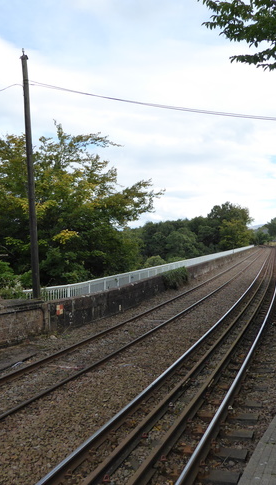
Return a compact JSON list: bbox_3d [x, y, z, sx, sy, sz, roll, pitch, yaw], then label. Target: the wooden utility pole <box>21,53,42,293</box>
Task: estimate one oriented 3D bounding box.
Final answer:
[{"bbox_3d":[-3.780,-2.100,16.000,0.280,9.500,0.280,-3,0,-13],"label":"wooden utility pole"}]

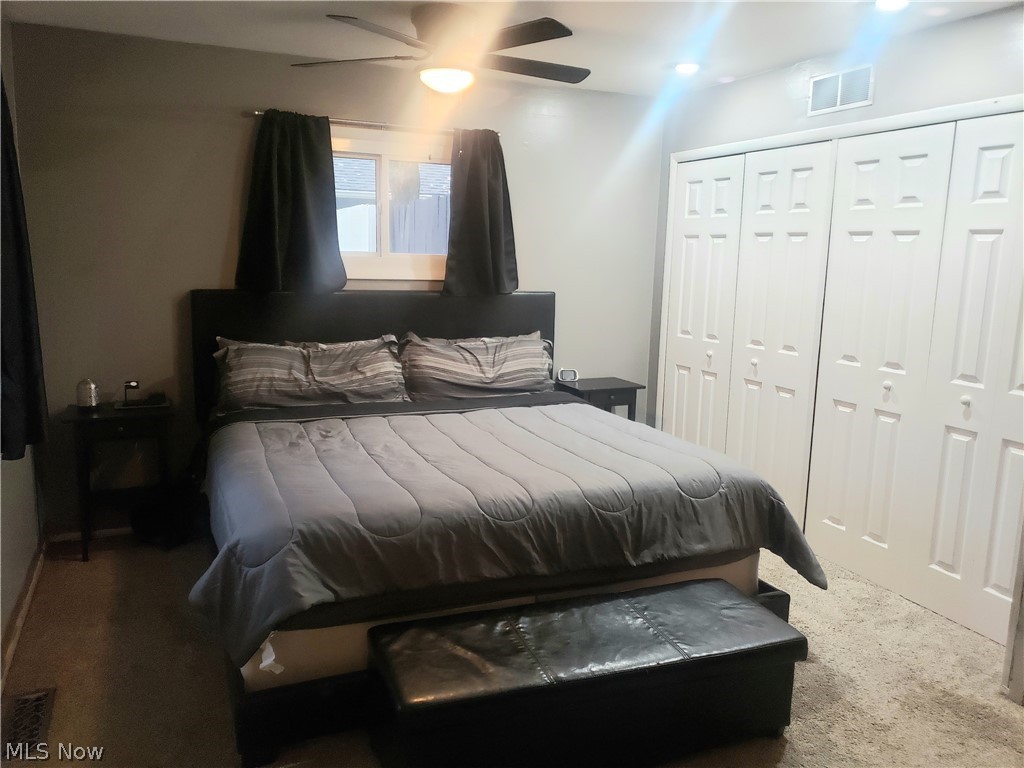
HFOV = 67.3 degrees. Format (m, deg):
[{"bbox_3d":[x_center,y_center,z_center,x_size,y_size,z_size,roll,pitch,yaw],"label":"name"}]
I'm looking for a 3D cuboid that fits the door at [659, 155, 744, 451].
[{"bbox_3d":[1.132,-0.310,4.634,0.040,2.021,0.621,-3,11,-24],"label":"door"}]

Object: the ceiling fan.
[{"bbox_3d":[-0.266,-1.324,3.056,1.300,0.331,1.300,-3,11,-24],"label":"ceiling fan"}]

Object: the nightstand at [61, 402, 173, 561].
[{"bbox_3d":[-1.875,0.469,3.719,0.445,0.680,0.360,-3,11,-24],"label":"nightstand"}]

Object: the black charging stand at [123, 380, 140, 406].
[{"bbox_3d":[-1.838,0.059,3.717,0.090,0.140,0.080,-3,11,-24],"label":"black charging stand"}]

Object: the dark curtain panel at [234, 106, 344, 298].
[{"bbox_3d":[-1.125,-0.911,3.917,0.540,0.905,0.120,-3,11,-24],"label":"dark curtain panel"}]

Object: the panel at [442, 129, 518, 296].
[{"bbox_3d":[-0.169,-0.956,4.355,0.465,0.900,0.120,-3,11,-24],"label":"panel"}]

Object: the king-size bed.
[{"bbox_3d":[-0.296,0.271,3.401,2.070,1.250,2.121,-3,11,-24],"label":"king-size bed"}]

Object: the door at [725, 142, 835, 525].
[{"bbox_3d":[1.392,-0.208,4.075,0.040,2.021,0.630,-3,11,-24],"label":"door"}]

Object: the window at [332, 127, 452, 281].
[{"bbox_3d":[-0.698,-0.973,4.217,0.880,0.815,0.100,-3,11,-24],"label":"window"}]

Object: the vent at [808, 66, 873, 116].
[{"bbox_3d":[1.529,-1.363,3.599,0.030,0.175,0.360,-3,11,-24],"label":"vent"}]

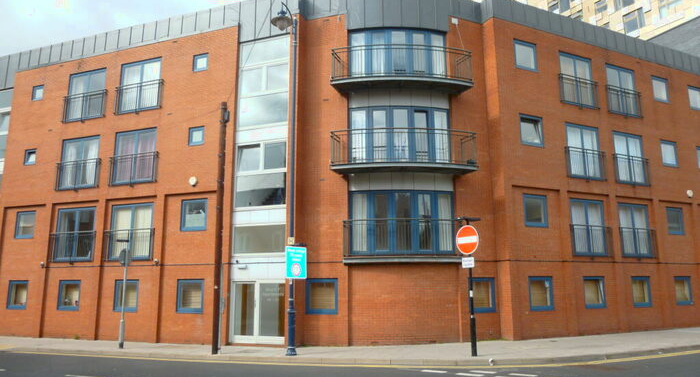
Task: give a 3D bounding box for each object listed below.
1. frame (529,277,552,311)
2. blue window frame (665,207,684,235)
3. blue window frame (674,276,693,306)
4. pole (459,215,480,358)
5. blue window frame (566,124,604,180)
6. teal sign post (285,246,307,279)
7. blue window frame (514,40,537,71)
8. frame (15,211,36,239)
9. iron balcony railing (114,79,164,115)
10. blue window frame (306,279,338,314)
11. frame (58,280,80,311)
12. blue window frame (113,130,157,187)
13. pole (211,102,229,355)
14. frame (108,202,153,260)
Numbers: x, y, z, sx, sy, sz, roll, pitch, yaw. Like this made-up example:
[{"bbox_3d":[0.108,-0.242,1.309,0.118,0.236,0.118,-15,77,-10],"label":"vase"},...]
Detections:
[{"bbox_3d":[6.393,3.513,16.872,1.062,1.101,0.120,5,-12,-25],"label":"frame"},{"bbox_3d":[13.341,1.360,20.697,1.050,1.080,0.100,4,-11,-25],"label":"blue window frame"},{"bbox_3d":[13.365,4.108,20.222,1.035,1.078,0.100,4,-11,-25],"label":"blue window frame"},{"bbox_3d":[3.084,2.473,12.884,0.300,3.500,0.740,7,-12,-36],"label":"pole"},{"bbox_3d":[8.741,-1.328,18.803,1.769,2.001,0.100,4,-11,-25],"label":"blue window frame"},{"bbox_3d":[-1.532,2.139,14.530,0.719,0.900,0.050,8,-14,-39],"label":"teal sign post"},{"bbox_3d":[6.387,-4.792,18.344,1.067,1.080,0.120,5,-11,-26],"label":"blue window frame"},{"bbox_3d":[-13.231,1.489,20.615,1.061,1.112,0.120,-4,-11,20],"label":"frame"},{"bbox_3d":[-7.950,-3.437,19.195,2.244,1.103,0.170,-4,-11,21],"label":"iron balcony railing"},{"bbox_3d":[-0.879,3.423,16.022,1.116,1.106,0.120,-4,-11,20],"label":"blue window frame"},{"bbox_3d":[-10.649,4.070,19.230,1.071,1.106,0.120,-4,-11,20],"label":"frame"},{"bbox_3d":[-8.246,-1.204,19.481,2.041,2.066,0.110,-4,-11,20],"label":"blue window frame"},{"bbox_3d":[-3.959,1.034,15.293,0.180,7.620,0.180,2,-11,-14],"label":"pole"},{"bbox_3d":[-8.047,1.603,18.680,1.961,2.058,0.120,-4,-11,20],"label":"frame"}]

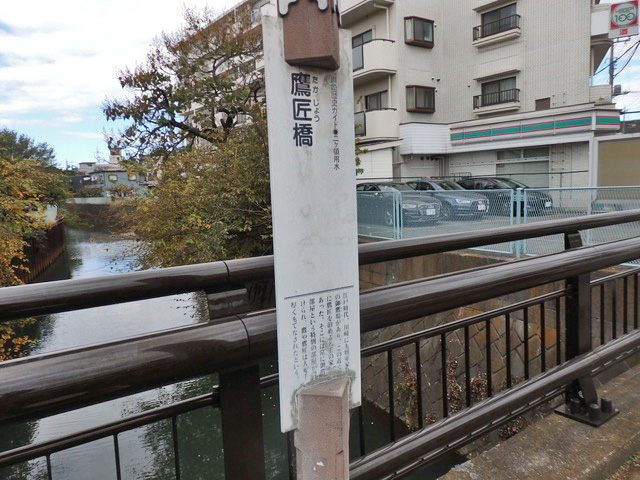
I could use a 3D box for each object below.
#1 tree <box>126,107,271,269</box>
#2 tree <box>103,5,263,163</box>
[{"bbox_3d":[-3.610,-1.398,14.200,4.800,5.500,4.400,-3,7,-9],"label":"tree"},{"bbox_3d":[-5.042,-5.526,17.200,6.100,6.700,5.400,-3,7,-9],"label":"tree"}]

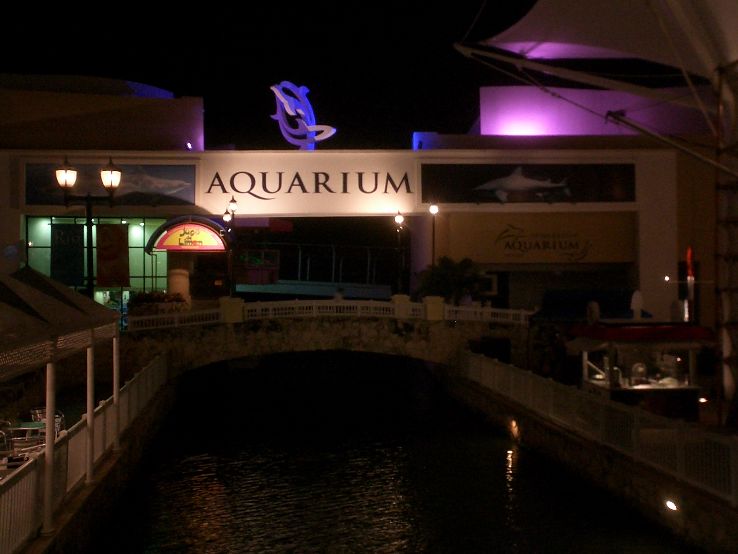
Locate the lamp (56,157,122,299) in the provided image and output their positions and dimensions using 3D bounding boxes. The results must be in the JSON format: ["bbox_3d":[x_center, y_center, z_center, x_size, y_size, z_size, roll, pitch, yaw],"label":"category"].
[{"bbox_3d":[-5.800,0.300,16.500,1.350,5.600,0.450,0,0,-12],"label":"lamp"}]

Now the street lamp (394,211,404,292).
[{"bbox_3d":[1.260,-1.025,32.600,0.380,3.450,0.380,0,0,-12],"label":"street lamp"}]

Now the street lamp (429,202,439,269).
[{"bbox_3d":[2.332,-1.008,28.400,0.360,3.400,0.360,0,0,-12],"label":"street lamp"}]

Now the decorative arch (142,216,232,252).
[{"bbox_3d":[-7.274,-1.753,31.800,3.500,1.530,0.800,0,0,-3],"label":"decorative arch"}]

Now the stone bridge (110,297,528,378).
[{"bbox_3d":[-1.550,2.100,29.700,14.300,3.000,5.000,0,0,-12],"label":"stone bridge"}]

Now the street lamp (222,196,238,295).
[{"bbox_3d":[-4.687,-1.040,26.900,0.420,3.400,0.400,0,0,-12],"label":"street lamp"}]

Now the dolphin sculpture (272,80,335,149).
[{"bbox_3d":[-3.320,-8.187,40.000,3.300,3.550,0.700,0,0,0],"label":"dolphin sculpture"}]

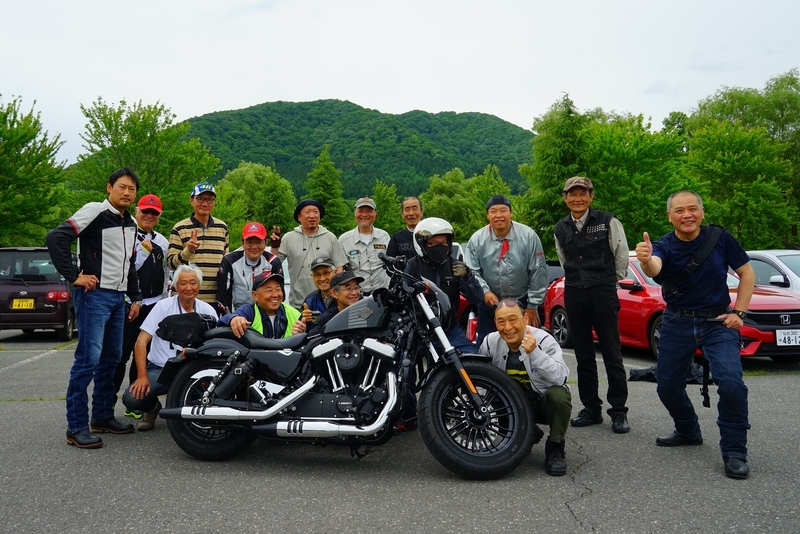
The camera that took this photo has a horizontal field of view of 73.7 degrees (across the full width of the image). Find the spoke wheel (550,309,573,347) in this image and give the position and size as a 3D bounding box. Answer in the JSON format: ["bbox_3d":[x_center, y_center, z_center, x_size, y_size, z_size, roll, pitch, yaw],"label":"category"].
[{"bbox_3d":[2.699,1.003,8.700,0.230,0.640,0.640,1,-1,-9],"label":"spoke wheel"}]

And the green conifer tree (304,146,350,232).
[{"bbox_3d":[-3.675,-2.296,27.046,2.800,7.600,2.800,0,-1,0],"label":"green conifer tree"}]

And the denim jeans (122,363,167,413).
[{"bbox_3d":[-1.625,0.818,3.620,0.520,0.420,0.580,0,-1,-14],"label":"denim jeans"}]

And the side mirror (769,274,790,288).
[{"bbox_3d":[5.335,0.204,7.500,0.240,0.165,0.160,0,-1,-6],"label":"side mirror"}]

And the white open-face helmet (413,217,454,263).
[{"bbox_3d":[0.204,-0.173,3.300,0.255,0.265,0.310,0,9,-18],"label":"white open-face helmet"}]

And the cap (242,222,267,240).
[{"bbox_3d":[-1.028,-0.252,3.780,0.178,0.140,0.260,0,9,-12],"label":"cap"}]

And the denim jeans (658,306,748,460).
[{"bbox_3d":[1.785,0.650,3.150,0.480,0.810,0.480,0,-2,34],"label":"denim jeans"}]

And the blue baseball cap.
[{"bbox_3d":[-1.440,-0.566,3.920,0.175,0.120,0.250,2,3,-30],"label":"blue baseball cap"}]

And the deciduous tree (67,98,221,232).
[{"bbox_3d":[-8.192,-2.016,17.039,4.800,6.710,4.800,0,-1,0],"label":"deciduous tree"}]

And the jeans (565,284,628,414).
[{"bbox_3d":[1.392,0.581,3.780,0.430,0.920,0.280,0,-1,24],"label":"jeans"}]

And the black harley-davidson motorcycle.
[{"bbox_3d":[-0.365,0.525,2.950,2.160,1.160,0.860,0,-1,10],"label":"black harley-davidson motorcycle"}]

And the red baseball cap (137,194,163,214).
[{"bbox_3d":[-1.806,-0.451,3.850,0.180,0.145,0.260,1,8,-36],"label":"red baseball cap"}]

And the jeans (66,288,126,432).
[{"bbox_3d":[-1.955,0.590,3.430,0.320,0.920,0.370,0,-1,23],"label":"jeans"}]

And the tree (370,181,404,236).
[{"bbox_3d":[-0.539,-1.145,23.026,1.900,5.170,1.900,0,-1,0],"label":"tree"}]

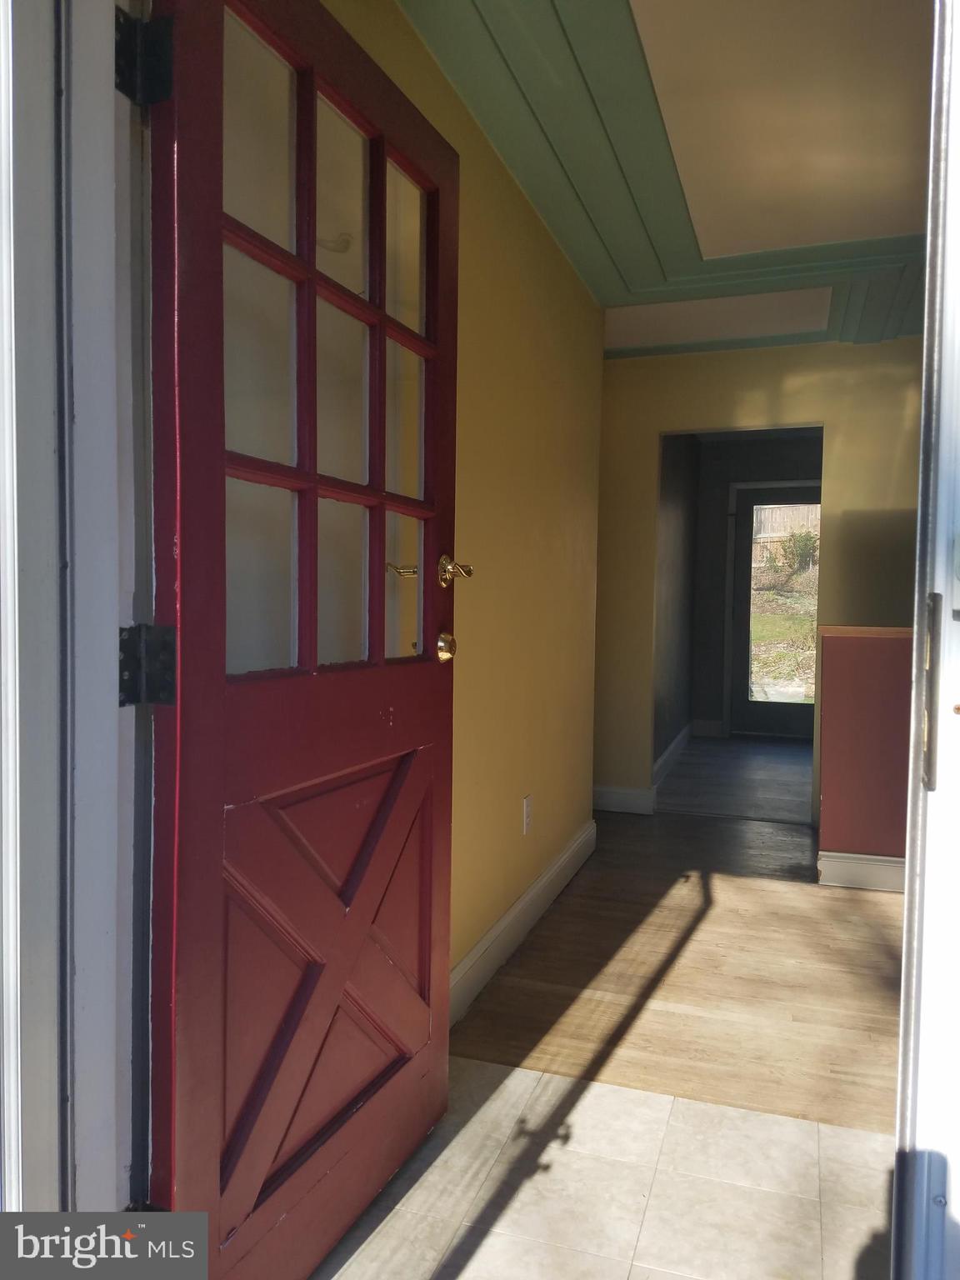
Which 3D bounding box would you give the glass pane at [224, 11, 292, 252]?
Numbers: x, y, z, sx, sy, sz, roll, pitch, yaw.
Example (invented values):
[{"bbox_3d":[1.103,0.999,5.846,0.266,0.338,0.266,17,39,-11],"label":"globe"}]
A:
[{"bbox_3d":[-0.322,-0.734,1.403,0.010,0.290,0.204,2,2,22],"label":"glass pane"}]

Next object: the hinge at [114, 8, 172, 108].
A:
[{"bbox_3d":[-0.415,-0.728,1.192,0.056,0.103,0.048,2,2,22],"label":"hinge"}]

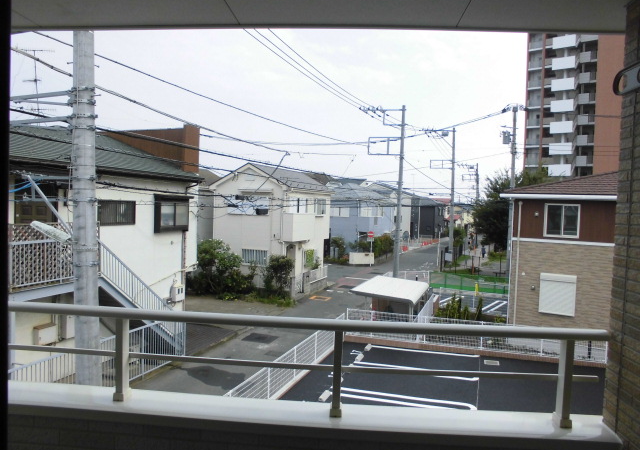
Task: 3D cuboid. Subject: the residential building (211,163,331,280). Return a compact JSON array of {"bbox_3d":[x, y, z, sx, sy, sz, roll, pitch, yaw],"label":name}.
[{"bbox_3d":[-2.631,-0.054,32.058,5.700,7.400,8.550,2,3,21],"label":"residential building"}]

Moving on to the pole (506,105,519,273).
[{"bbox_3d":[13.597,-2.108,34.037,0.400,12.600,0.400,2,3,19],"label":"pole"}]

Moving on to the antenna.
[{"bbox_3d":[-10.474,-5.129,17.800,1.300,2.750,0.600,1,3,-18],"label":"antenna"}]

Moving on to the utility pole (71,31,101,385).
[{"bbox_3d":[-3.176,-1.048,6.514,0.350,12.000,0.350,2,3,19],"label":"utility pole"}]

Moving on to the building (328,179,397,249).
[{"bbox_3d":[3.855,-0.539,50.834,6.500,7.600,10.700,2,3,20],"label":"building"}]

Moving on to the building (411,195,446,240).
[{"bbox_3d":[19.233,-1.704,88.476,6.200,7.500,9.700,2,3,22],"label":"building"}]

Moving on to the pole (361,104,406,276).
[{"bbox_3d":[4.240,-2.181,32.937,2.900,12.400,0.500,3,3,19],"label":"pole"}]

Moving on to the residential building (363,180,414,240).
[{"bbox_3d":[10.979,-1.841,75.150,9.200,8.500,9.000,2,3,21],"label":"residential building"}]

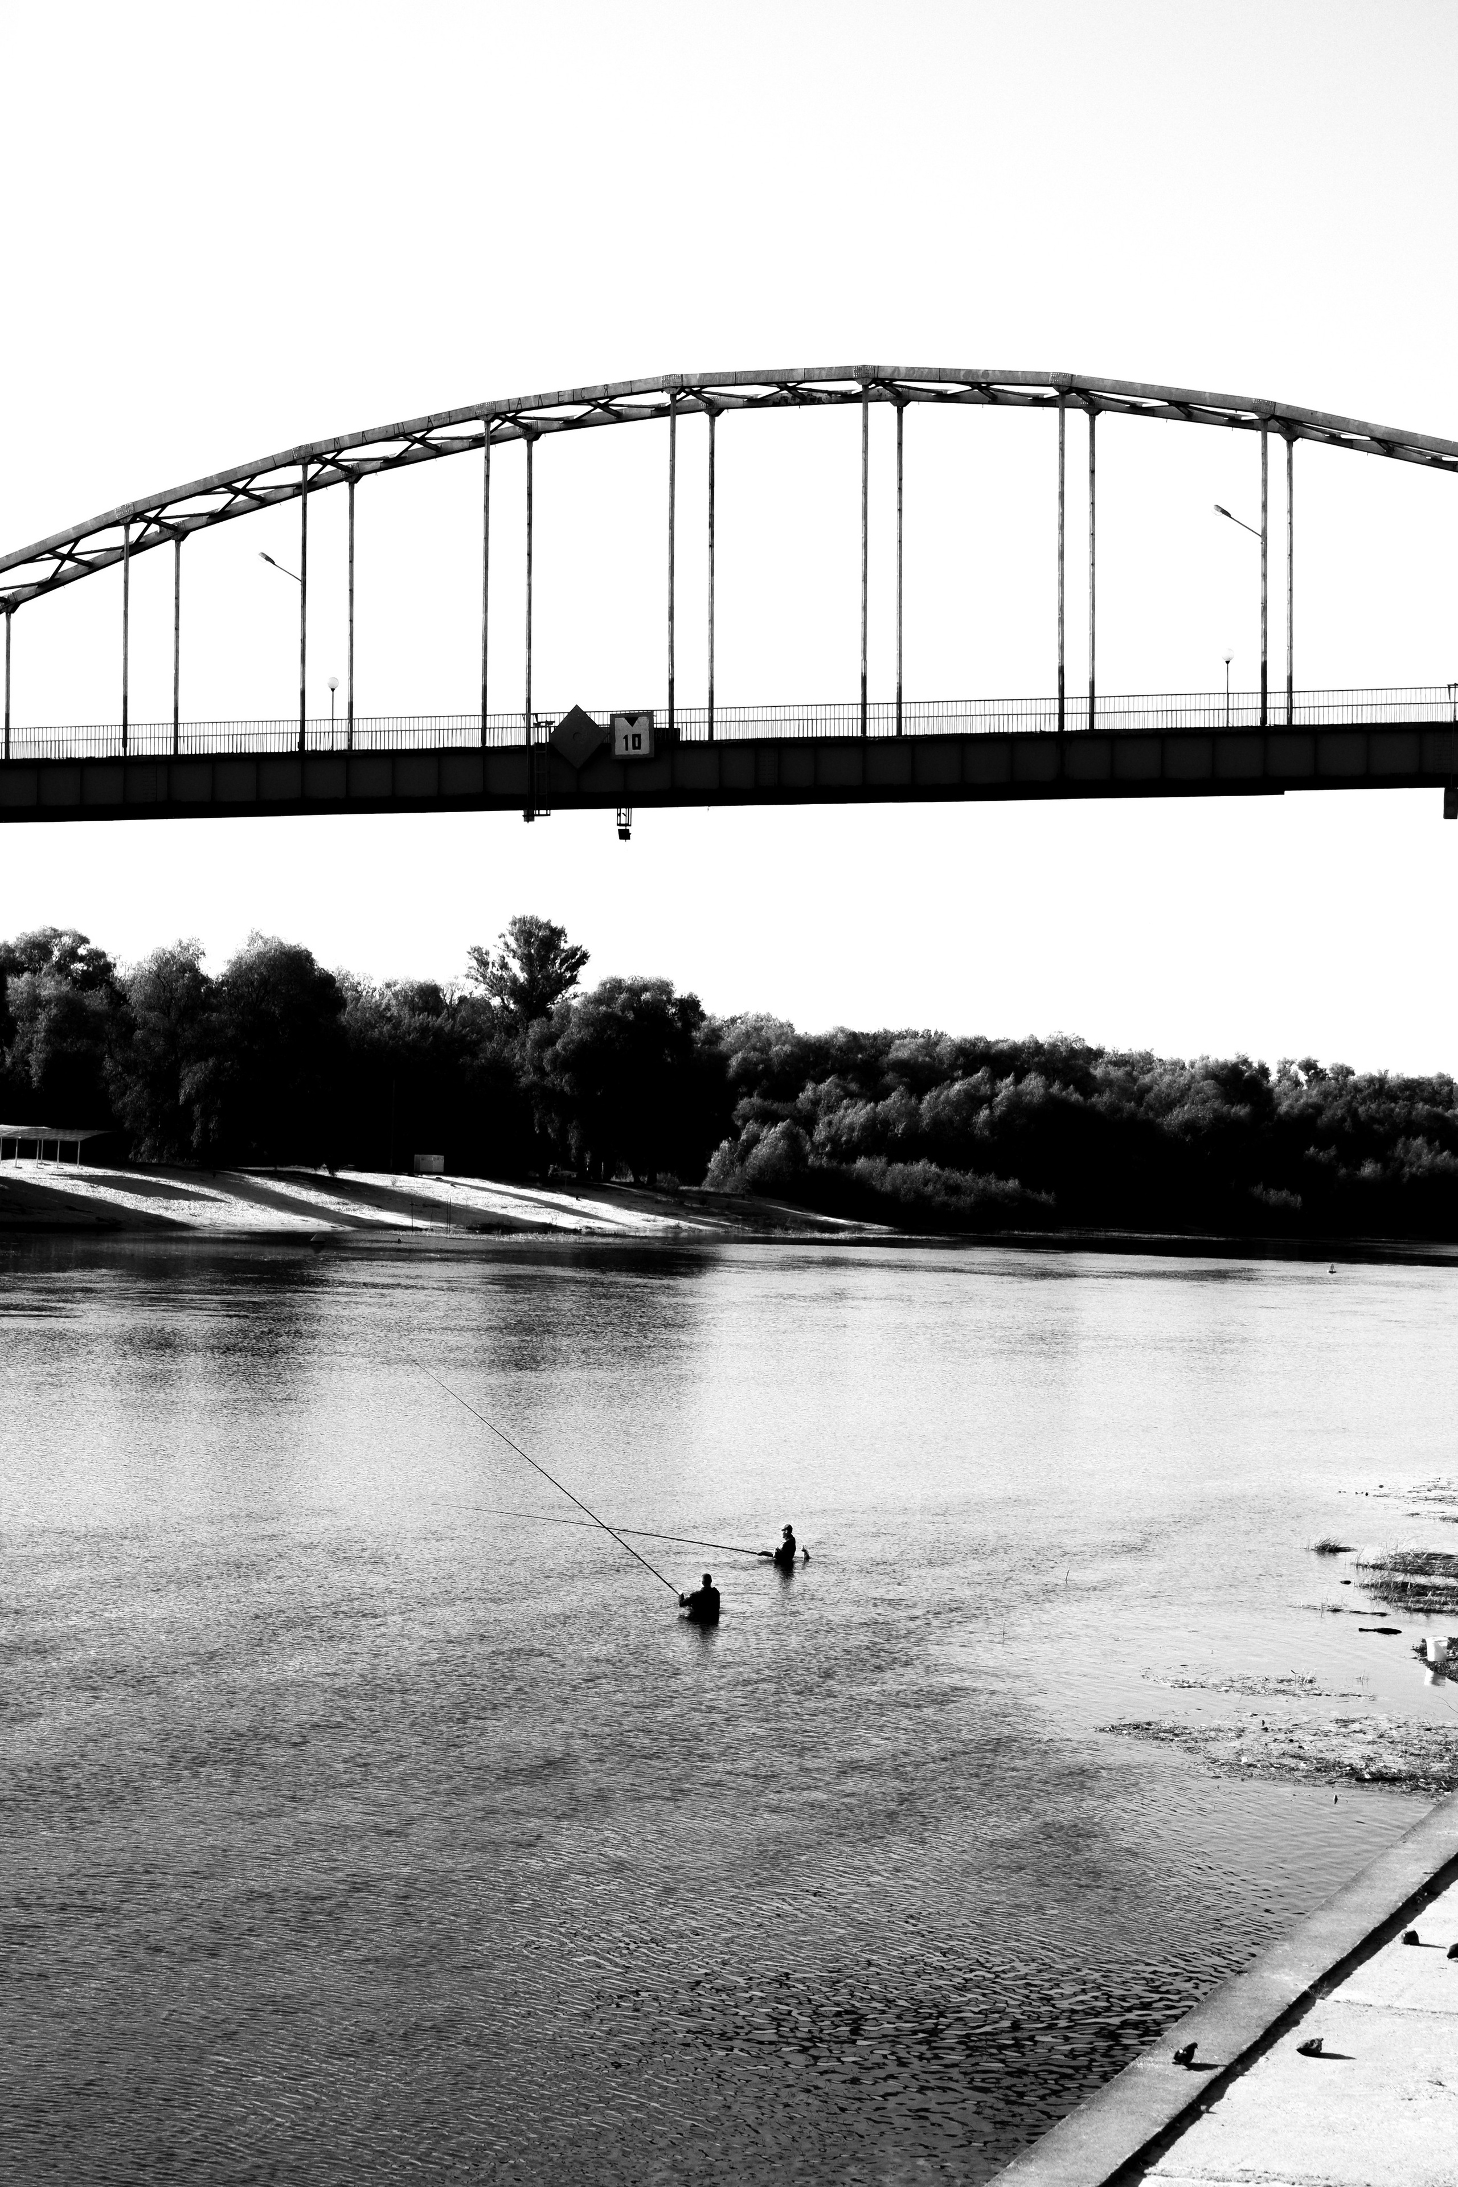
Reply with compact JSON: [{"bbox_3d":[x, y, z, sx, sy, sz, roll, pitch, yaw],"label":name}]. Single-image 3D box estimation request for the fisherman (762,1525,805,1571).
[{"bbox_3d":[1.109,9.216,80.000,0.450,1.720,0.520,0,-1,10],"label":"fisherman"}]

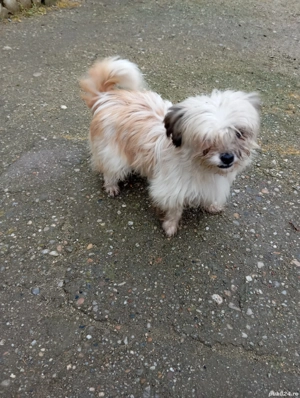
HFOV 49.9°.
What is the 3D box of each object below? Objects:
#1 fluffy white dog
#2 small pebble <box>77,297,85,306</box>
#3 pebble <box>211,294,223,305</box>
[{"bbox_3d":[0.058,-0.154,0.977,0.234,0.440,0.494,-31,49,-31],"label":"fluffy white dog"},{"bbox_3d":[-0.174,0.260,0.820,0.013,0.010,0.020,21,45,24],"label":"small pebble"},{"bbox_3d":[0.171,0.256,0.822,0.020,0.013,0.030,-30,48,-31],"label":"pebble"}]

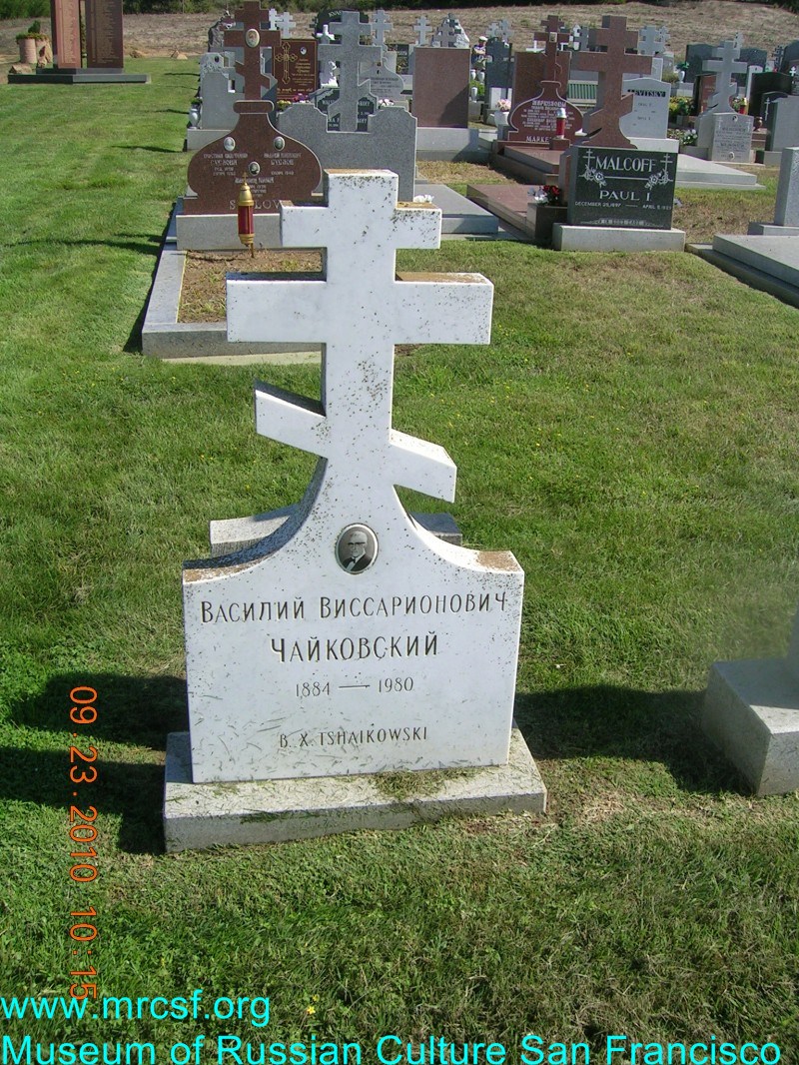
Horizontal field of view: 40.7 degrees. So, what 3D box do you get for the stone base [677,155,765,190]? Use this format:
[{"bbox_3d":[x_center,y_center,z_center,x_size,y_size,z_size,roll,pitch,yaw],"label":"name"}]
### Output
[{"bbox_3d":[3.759,-4.945,14.656,1.150,0.152,2.590,-1,23,-8],"label":"stone base"}]

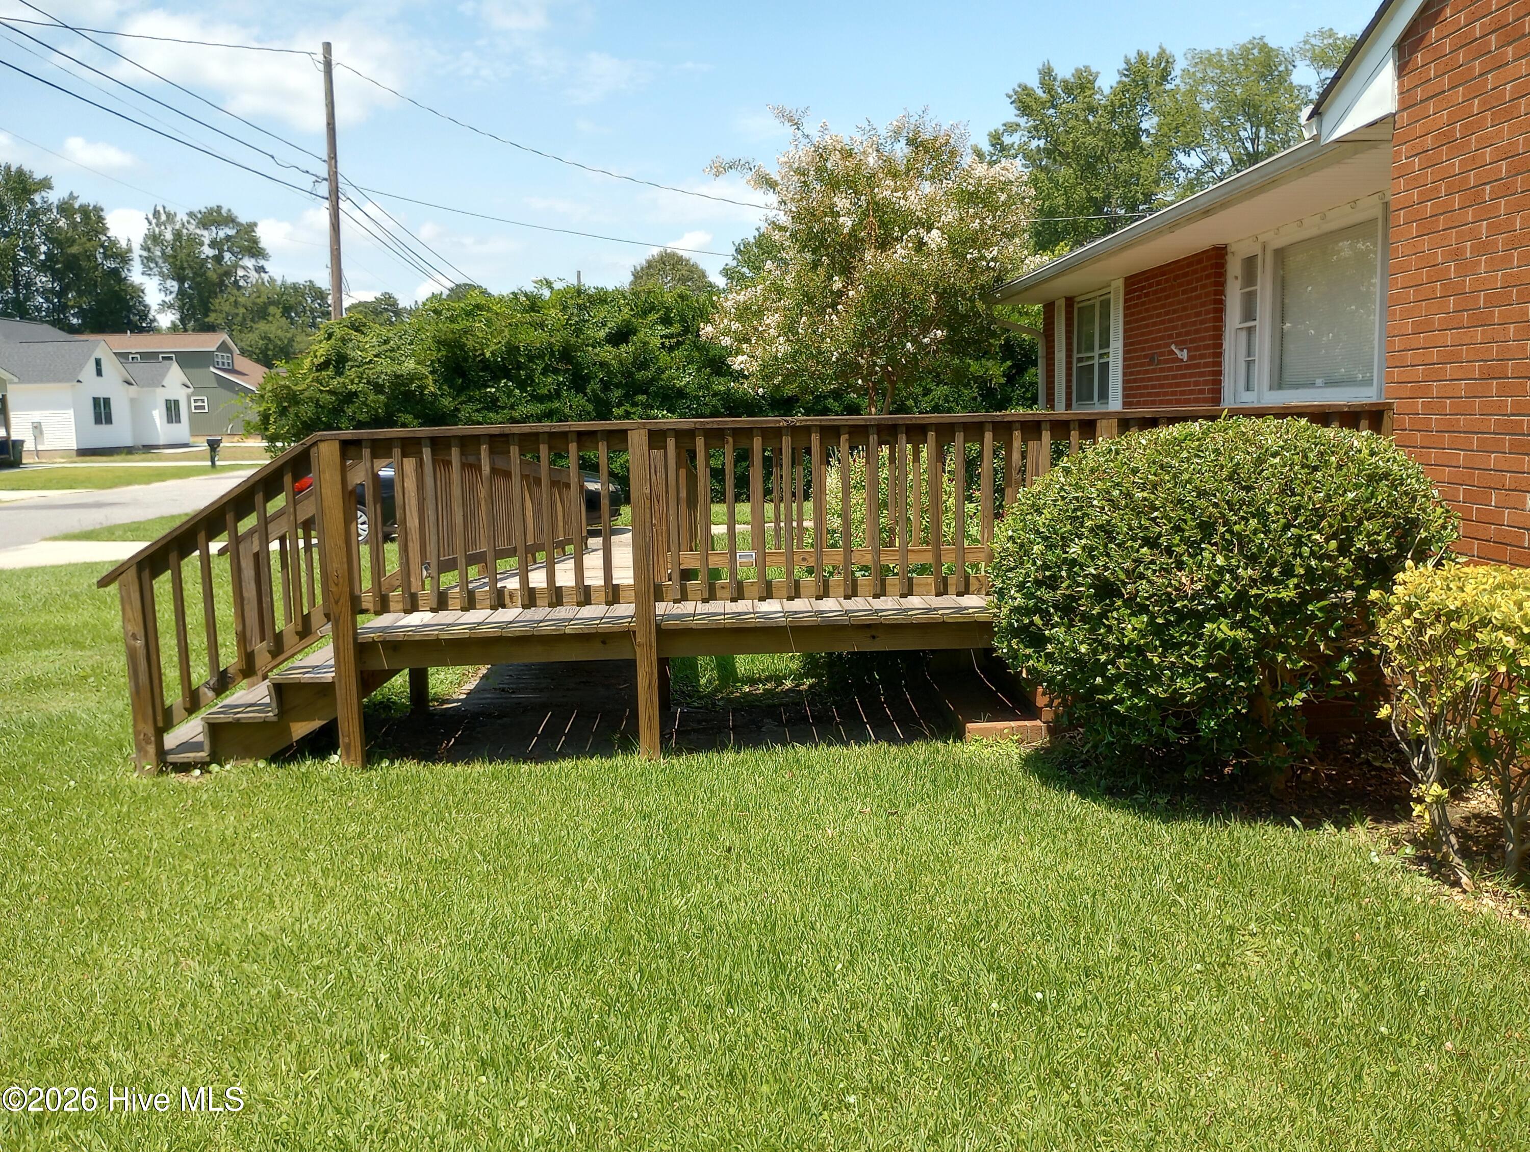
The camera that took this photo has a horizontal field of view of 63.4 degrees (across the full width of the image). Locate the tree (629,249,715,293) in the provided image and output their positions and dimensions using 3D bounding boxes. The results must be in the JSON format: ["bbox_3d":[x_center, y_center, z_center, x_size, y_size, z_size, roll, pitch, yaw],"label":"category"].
[{"bbox_3d":[-4.927,-12.346,66.877,5.368,10.280,5.368,-1,8,-1],"label":"tree"}]

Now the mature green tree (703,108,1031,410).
[{"bbox_3d":[1.228,-2.854,14.377,3.724,4.939,3.724,-1,8,-1],"label":"mature green tree"}]

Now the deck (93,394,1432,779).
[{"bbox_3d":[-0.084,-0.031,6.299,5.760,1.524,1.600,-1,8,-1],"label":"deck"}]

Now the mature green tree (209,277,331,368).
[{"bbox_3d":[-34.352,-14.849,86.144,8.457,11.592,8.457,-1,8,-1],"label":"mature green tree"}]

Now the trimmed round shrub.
[{"bbox_3d":[1.745,0.118,4.872,1.702,1.465,1.622,-1,8,0],"label":"trimmed round shrub"}]

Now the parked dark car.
[{"bbox_3d":[-3.989,-1.256,16.553,4.370,1.450,1.800,-1,8,-1],"label":"parked dark car"}]

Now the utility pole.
[{"bbox_3d":[-9.403,-6.669,27.183,0.300,9.649,0.300,0,8,-1],"label":"utility pole"}]

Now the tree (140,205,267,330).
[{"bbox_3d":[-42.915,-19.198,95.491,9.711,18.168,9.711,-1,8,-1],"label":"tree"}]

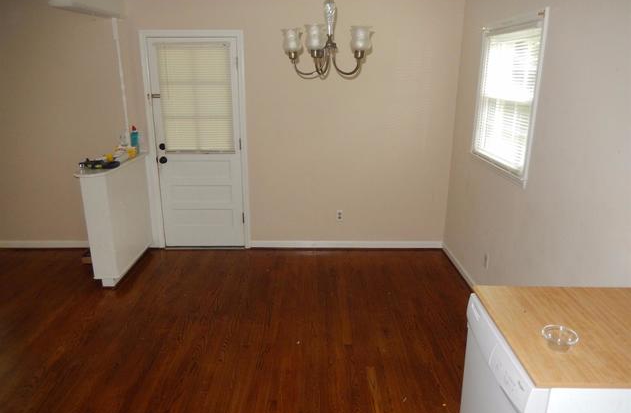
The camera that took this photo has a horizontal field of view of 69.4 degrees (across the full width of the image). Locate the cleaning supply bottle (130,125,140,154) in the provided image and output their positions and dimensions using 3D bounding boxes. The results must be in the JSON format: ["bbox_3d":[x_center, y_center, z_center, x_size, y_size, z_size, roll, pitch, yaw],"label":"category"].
[{"bbox_3d":[-1.697,-0.621,4.282,0.075,0.283,0.063,0,16,0],"label":"cleaning supply bottle"}]

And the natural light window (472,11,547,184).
[{"bbox_3d":[1.316,-0.758,3.194,0.050,0.910,0.930,0,16,0],"label":"natural light window"}]

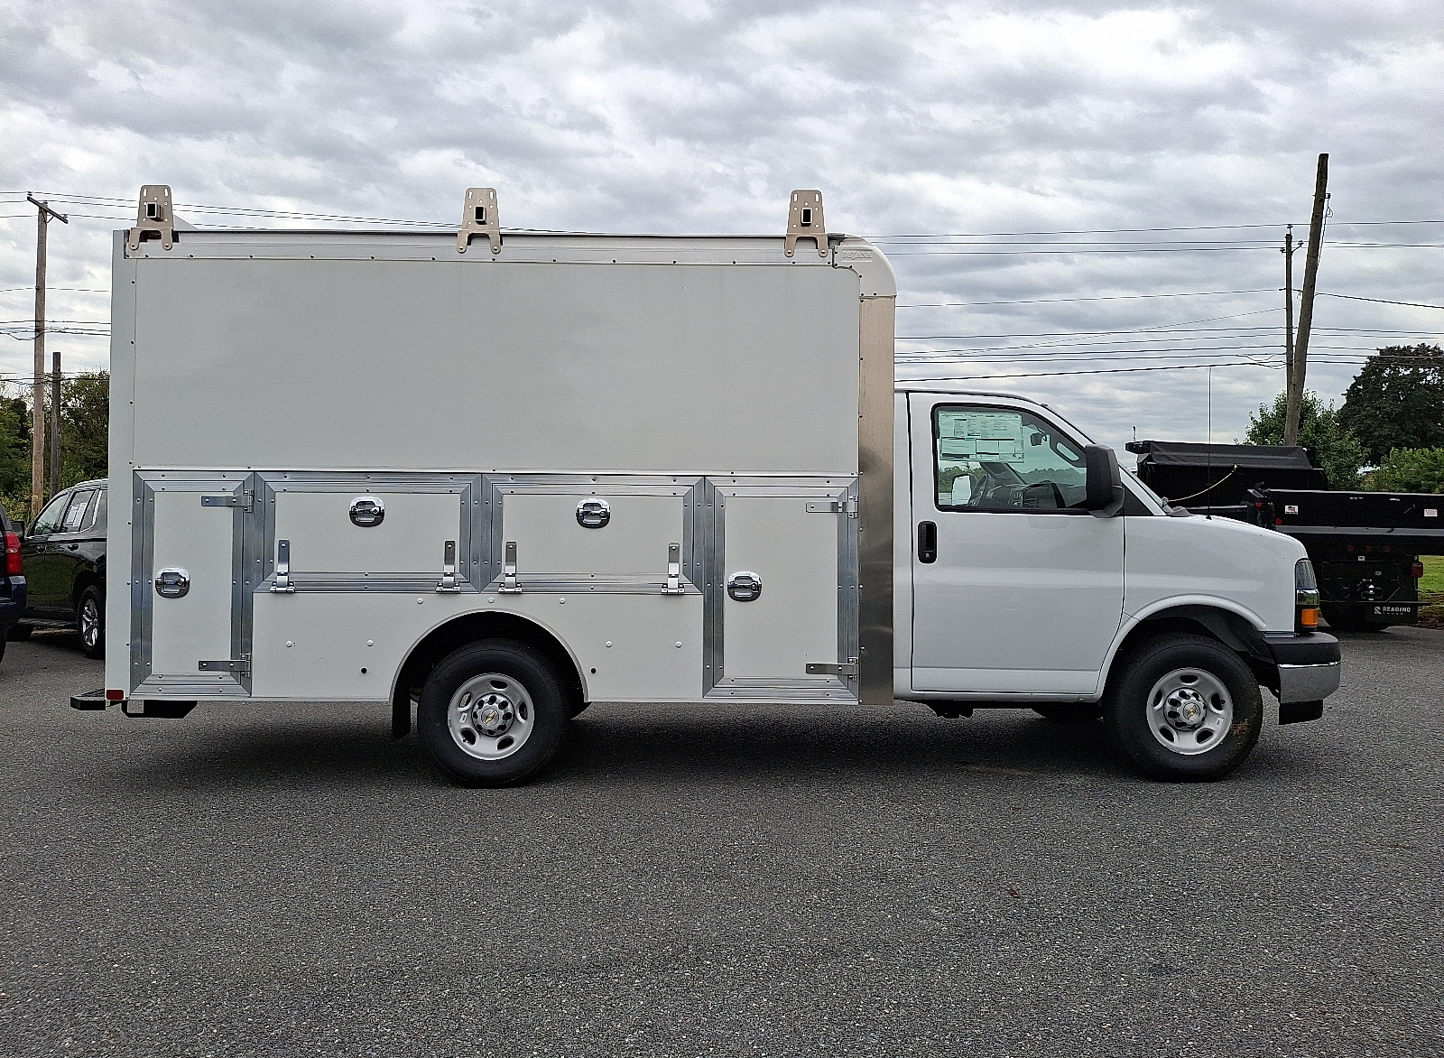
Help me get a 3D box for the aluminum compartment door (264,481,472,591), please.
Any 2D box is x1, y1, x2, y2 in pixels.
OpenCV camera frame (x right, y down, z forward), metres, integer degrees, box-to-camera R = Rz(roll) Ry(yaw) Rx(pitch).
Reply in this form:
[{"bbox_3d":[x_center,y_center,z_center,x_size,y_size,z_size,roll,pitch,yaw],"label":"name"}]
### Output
[{"bbox_3d":[-1.743,0.028,5.150,1.000,0.540,0.050,0,-1,0],"label":"aluminum compartment door"}]

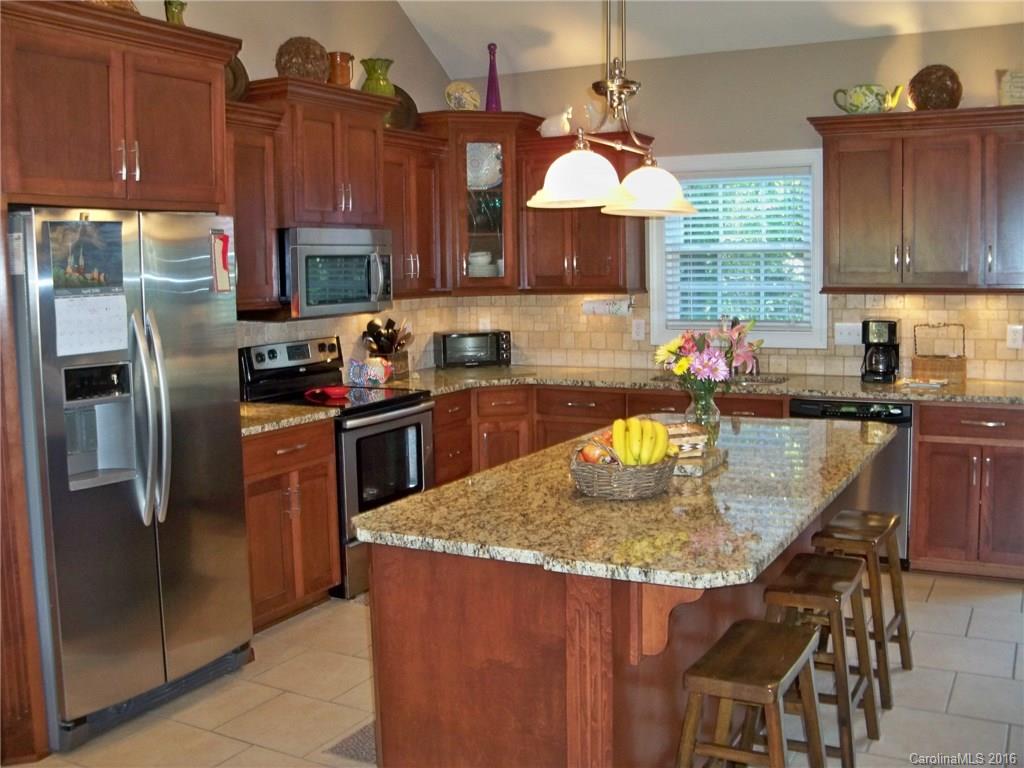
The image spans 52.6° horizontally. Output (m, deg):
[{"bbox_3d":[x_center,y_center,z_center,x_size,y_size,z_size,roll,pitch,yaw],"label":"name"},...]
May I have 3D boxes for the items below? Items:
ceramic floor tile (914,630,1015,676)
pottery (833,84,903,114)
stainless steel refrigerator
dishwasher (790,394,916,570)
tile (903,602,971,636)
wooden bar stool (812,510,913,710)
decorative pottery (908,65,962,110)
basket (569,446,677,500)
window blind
[{"bbox_3d":[1.776,1.075,4.096,0.390,0.010,0.410,3,8,29],"label":"ceramic floor tile"},{"bbox_3d":[1.839,-1.463,5.365,0.345,0.170,0.190,3,7,28],"label":"pottery"},{"bbox_3d":[-1.541,0.271,3.796,0.800,1.750,0.880,3,7,28],"label":"stainless steel refrigerator"},{"bbox_3d":[1.838,0.474,5.504,0.600,0.860,0.600,3,7,28],"label":"dishwasher"},{"bbox_3d":[1.794,1.022,4.541,0.395,0.010,0.395,3,7,28],"label":"tile"},{"bbox_3d":[1.264,0.802,3.830,0.330,0.610,0.440,3,8,29],"label":"wooden bar stool"},{"bbox_3d":[2.153,-1.487,5.265,0.265,0.260,0.265,3,8,29],"label":"decorative pottery"},{"bbox_3d":[0.322,0.248,2.980,0.310,0.112,0.290,0,6,6],"label":"basket"},{"bbox_3d":[1.314,-0.773,6.064,0.870,0.918,0.060,3,7,28],"label":"window blind"}]

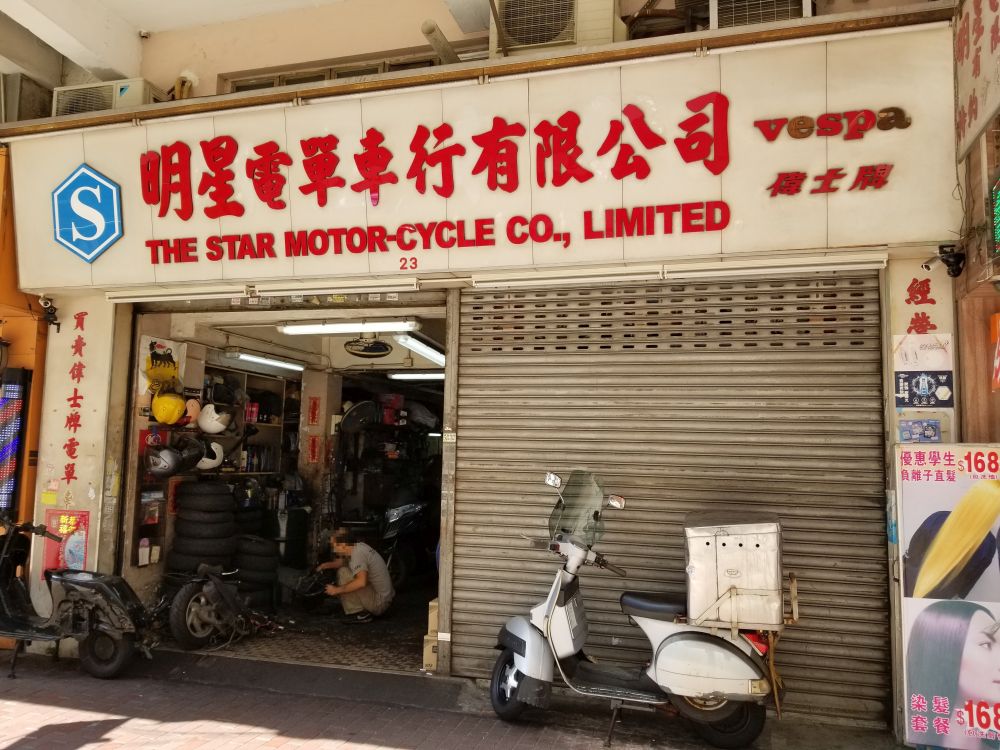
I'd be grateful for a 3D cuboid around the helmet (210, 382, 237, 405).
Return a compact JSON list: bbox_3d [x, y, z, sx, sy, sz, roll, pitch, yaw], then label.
[{"bbox_3d":[-2.590,0.183,7.036,0.280,0.240,0.240,-4,-7,41],"label":"helmet"}]

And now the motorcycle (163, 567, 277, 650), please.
[{"bbox_3d":[-2.098,1.760,5.750,0.400,0.540,0.850,-1,-5,22],"label":"motorcycle"}]

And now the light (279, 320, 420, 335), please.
[{"bbox_3d":[-1.212,-0.381,6.022,1.260,0.100,0.130,0,-6,16],"label":"light"}]

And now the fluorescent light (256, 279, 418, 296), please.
[{"bbox_3d":[-1.134,-0.605,5.218,1.225,0.080,0.055,0,-6,16],"label":"fluorescent light"}]

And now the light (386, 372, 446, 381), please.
[{"bbox_3d":[-0.873,0.013,9.589,1.260,0.100,0.110,0,-5,17],"label":"light"}]

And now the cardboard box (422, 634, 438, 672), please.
[{"bbox_3d":[-0.346,1.913,5.218,0.270,0.215,0.300,0,-5,17],"label":"cardboard box"}]

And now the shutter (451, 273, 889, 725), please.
[{"bbox_3d":[0.958,0.681,4.705,2.641,2.627,0.090,0,-5,17],"label":"shutter"}]

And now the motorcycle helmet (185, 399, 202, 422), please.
[{"bbox_3d":[-2.661,0.314,6.469,0.240,0.250,0.280,-1,-6,22],"label":"motorcycle helmet"}]

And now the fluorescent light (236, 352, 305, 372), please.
[{"bbox_3d":[-2.353,-0.134,7.713,0.110,0.090,1.250,0,-5,17],"label":"fluorescent light"}]

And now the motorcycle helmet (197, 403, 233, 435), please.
[{"bbox_3d":[-2.547,0.392,6.690,0.290,0.260,0.250,-14,-4,-5],"label":"motorcycle helmet"}]

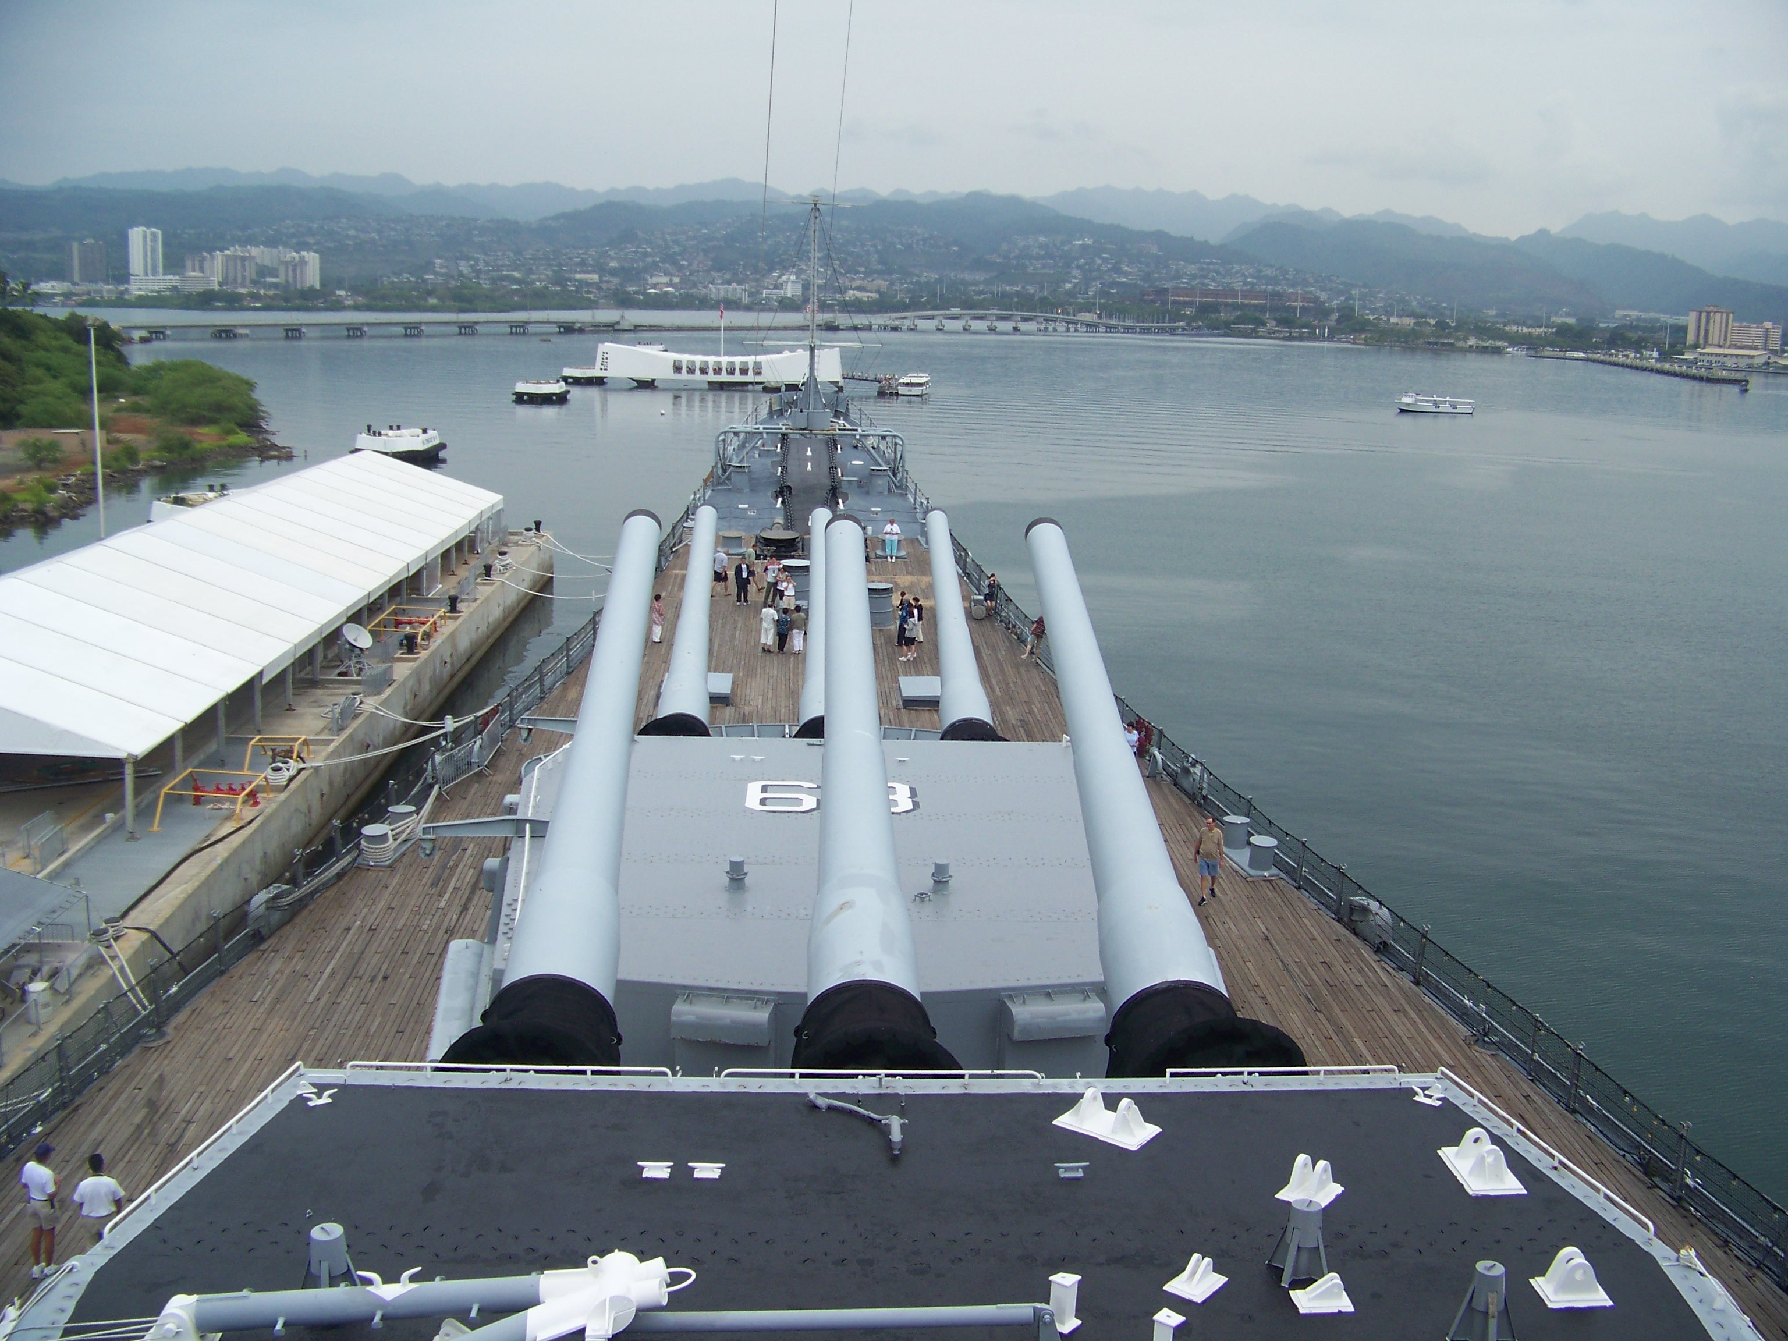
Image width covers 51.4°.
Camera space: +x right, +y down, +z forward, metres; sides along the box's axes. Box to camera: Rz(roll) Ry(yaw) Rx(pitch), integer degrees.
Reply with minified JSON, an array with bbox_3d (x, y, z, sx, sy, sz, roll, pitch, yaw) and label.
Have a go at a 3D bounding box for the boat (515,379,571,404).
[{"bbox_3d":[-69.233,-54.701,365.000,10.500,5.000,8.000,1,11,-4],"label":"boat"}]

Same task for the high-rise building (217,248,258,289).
[{"bbox_3d":[-931.516,-568.601,2632.769,52.000,54.307,24.000,0,11,-4],"label":"high-rise building"}]

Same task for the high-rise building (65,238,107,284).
[{"bbox_3d":[-1171.343,-591.751,2697.737,48.000,65.584,26.000,2,11,2],"label":"high-rise building"}]

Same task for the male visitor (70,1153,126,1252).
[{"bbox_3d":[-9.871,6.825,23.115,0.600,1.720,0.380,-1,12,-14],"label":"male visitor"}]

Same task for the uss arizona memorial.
[{"bbox_3d":[-39.935,-69.606,427.000,56.500,9.600,11.000,1,11,-2],"label":"uss arizona memorial"}]

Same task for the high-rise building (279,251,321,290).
[{"bbox_3d":[-835.183,-561.369,2612.917,45.000,51.973,28.000,3,11,7],"label":"high-rise building"}]

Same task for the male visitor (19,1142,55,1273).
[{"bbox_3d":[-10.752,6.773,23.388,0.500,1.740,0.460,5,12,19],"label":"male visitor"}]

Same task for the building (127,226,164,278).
[{"bbox_3d":[-1060.611,-588.679,2634.115,33.000,77.621,33.000,5,12,18],"label":"building"}]

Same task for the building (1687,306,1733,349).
[{"bbox_3d":[713.120,-298.558,1625.522,32.000,38.320,22.000,10,14,37],"label":"building"}]

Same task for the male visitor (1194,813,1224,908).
[{"bbox_3d":[6.431,3.830,37.722,0.620,1.770,0.500,3,11,10],"label":"male visitor"}]

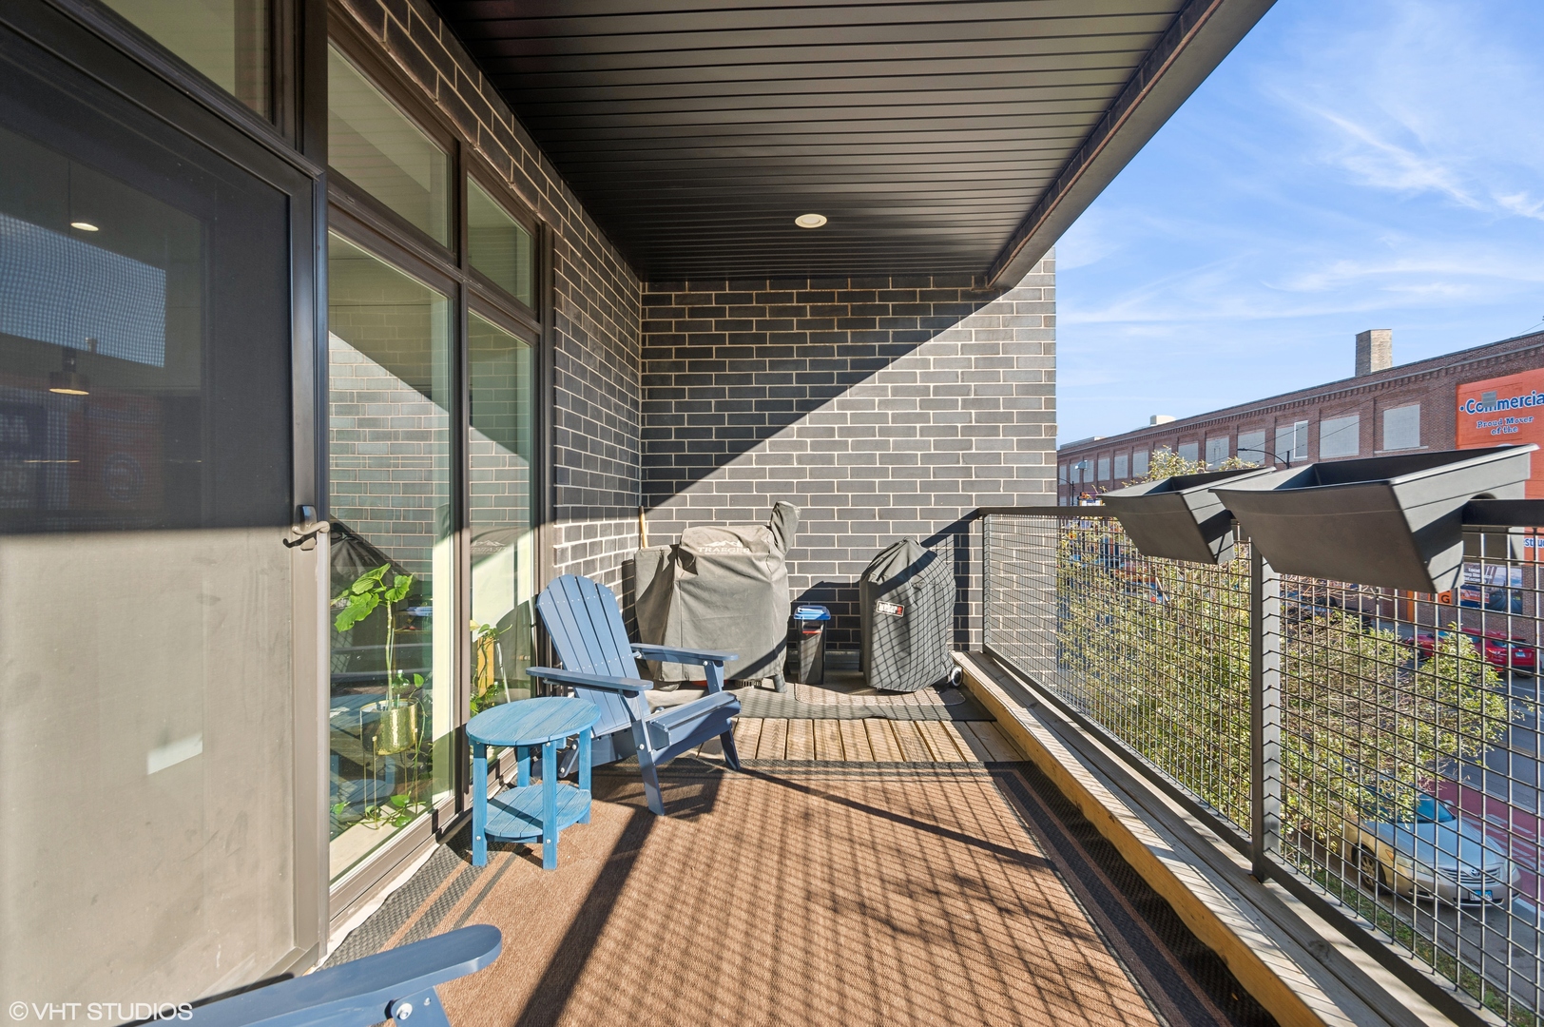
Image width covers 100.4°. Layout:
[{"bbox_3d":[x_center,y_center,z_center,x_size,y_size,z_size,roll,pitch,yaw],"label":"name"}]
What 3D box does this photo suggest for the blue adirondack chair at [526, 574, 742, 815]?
[{"bbox_3d":[-0.646,0.751,3.010,0.885,0.890,0.710,0,1,33],"label":"blue adirondack chair"}]

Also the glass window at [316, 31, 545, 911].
[{"bbox_3d":[-1.248,-0.139,2.528,0.100,2.485,1.484,0,0,3],"label":"glass window"}]

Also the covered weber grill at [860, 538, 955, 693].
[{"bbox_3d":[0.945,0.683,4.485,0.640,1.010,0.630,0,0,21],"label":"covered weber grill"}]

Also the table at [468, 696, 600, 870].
[{"bbox_3d":[-0.855,0.971,2.342,0.460,0.460,0.495,0,0,3],"label":"table"}]

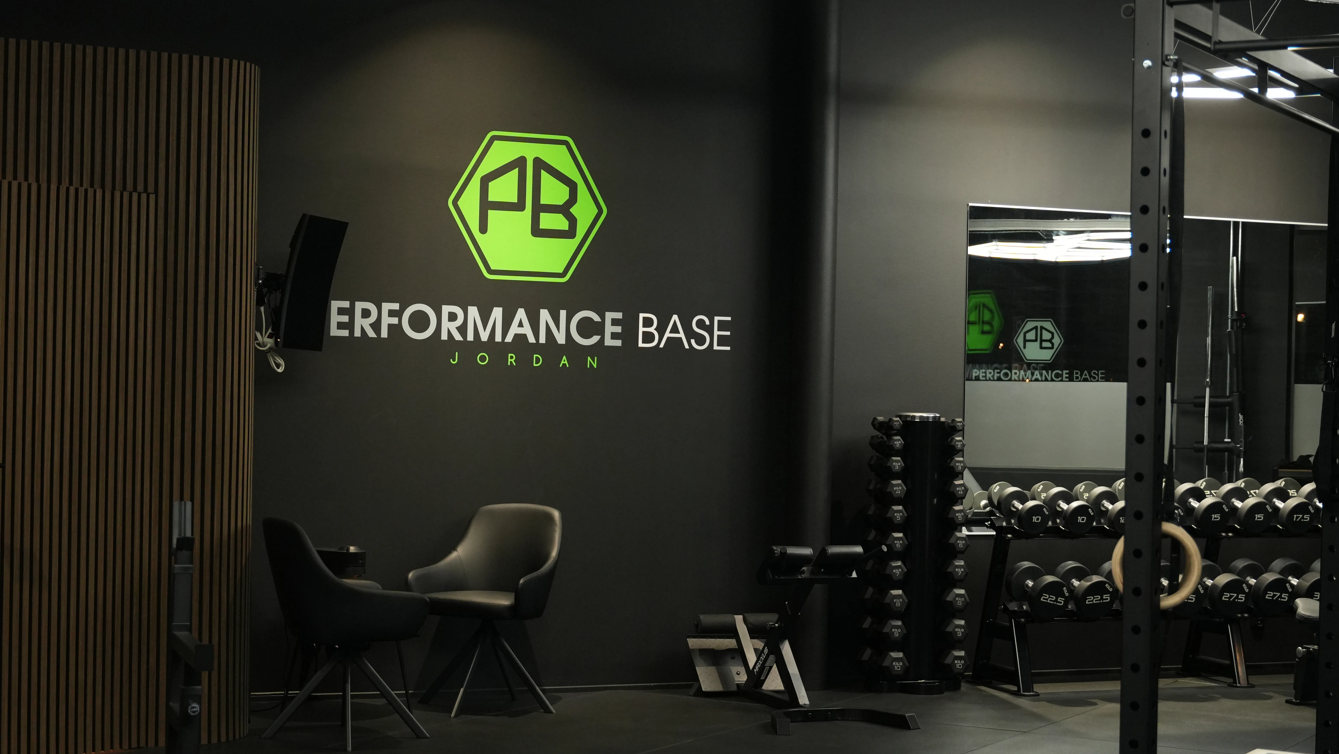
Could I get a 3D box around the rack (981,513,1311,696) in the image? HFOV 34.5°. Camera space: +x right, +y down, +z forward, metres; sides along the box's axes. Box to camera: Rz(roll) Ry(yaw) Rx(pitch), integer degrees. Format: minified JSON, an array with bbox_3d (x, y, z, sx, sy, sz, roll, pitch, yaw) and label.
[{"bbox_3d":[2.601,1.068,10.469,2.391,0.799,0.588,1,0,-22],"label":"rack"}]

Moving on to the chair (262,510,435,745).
[{"bbox_3d":[-1.233,0.968,8.279,0.588,0.833,0.573,1,0,-29],"label":"chair"}]

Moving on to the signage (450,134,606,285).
[{"bbox_3d":[-0.625,-0.749,9.527,0.742,0.655,0.020,1,0,-22],"label":"signage"}]

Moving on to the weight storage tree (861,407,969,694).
[{"bbox_3d":[1.118,0.805,9.978,0.451,1.264,0.431,1,0,-22],"label":"weight storage tree"}]

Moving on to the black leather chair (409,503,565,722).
[{"bbox_3d":[-0.765,0.981,9.111,0.573,0.833,0.588,1,0,23],"label":"black leather chair"}]

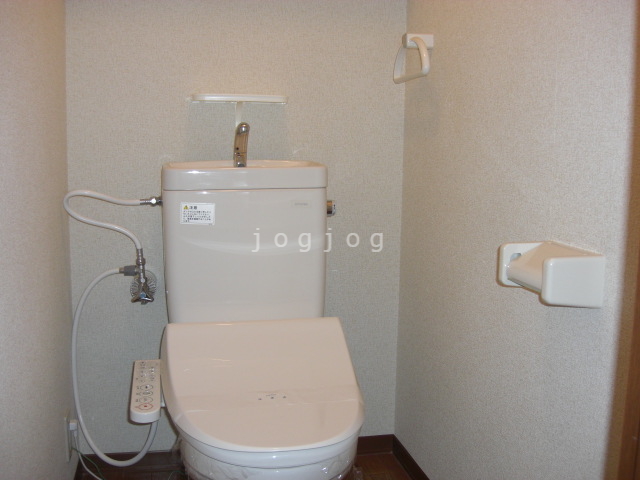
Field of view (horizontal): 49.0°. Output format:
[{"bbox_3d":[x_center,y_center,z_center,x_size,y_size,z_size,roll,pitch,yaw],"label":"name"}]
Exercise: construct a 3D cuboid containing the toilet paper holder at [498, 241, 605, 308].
[{"bbox_3d":[0.355,0.052,1.101,0.107,0.085,0.157,-1,8,-12],"label":"toilet paper holder"}]

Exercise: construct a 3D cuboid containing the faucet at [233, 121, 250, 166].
[{"bbox_3d":[-0.193,-0.229,1.728,0.034,0.117,0.110,-1,8,-12],"label":"faucet"}]

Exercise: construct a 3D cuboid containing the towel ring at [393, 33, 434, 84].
[{"bbox_3d":[0.238,-0.442,1.708,0.072,0.118,0.220,-1,8,-12],"label":"towel ring"}]

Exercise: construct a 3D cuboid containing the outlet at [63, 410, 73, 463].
[{"bbox_3d":[-0.596,0.464,1.652,0.011,0.120,0.072,-1,8,-12],"label":"outlet"}]

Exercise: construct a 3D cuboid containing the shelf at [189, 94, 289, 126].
[{"bbox_3d":[-0.211,-0.325,1.784,0.247,0.085,0.090,-1,8,-12],"label":"shelf"}]

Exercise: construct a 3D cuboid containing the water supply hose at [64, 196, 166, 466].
[{"bbox_3d":[-0.477,0.188,1.626,0.240,0.615,0.360,-1,8,-12],"label":"water supply hose"}]

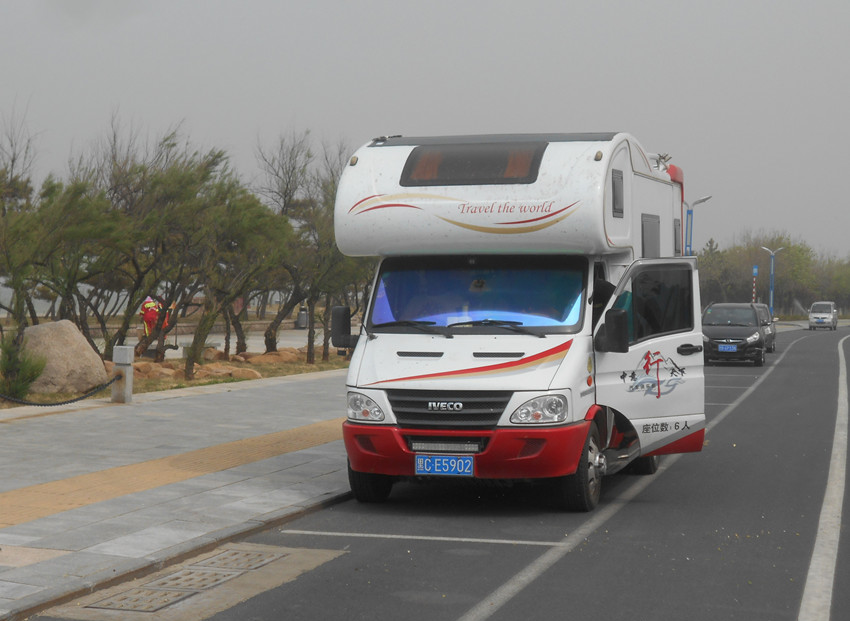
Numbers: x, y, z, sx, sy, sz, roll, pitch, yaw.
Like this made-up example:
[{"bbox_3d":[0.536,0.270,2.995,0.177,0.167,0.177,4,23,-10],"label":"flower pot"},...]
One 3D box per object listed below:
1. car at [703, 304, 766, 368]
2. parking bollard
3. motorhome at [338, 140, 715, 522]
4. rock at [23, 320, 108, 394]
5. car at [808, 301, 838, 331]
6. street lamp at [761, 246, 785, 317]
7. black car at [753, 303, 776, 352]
[{"bbox_3d":[7.450,0.550,39.400,1.750,1.470,4.450,1,1,12],"label":"car"},{"bbox_3d":[-4.080,0.855,21.900,0.210,0.790,0.210,1,1,17],"label":"parking bollard"},{"bbox_3d":[0.920,0.030,14.200,2.300,2.970,5.100,0,1,17],"label":"motorhome"},{"bbox_3d":[-5.300,0.690,23.900,1.300,1.120,1.050,1,1,-12],"label":"rock"},{"bbox_3d":[25.820,0.330,104.800,1.600,1.900,3.800,1,1,18],"label":"car"},{"bbox_3d":[23.600,-1.770,110.000,1.600,5.150,0.300,1,1,15],"label":"street lamp"},{"bbox_3d":[9.670,0.470,49.000,1.740,1.460,4.400,1,1,13],"label":"black car"}]

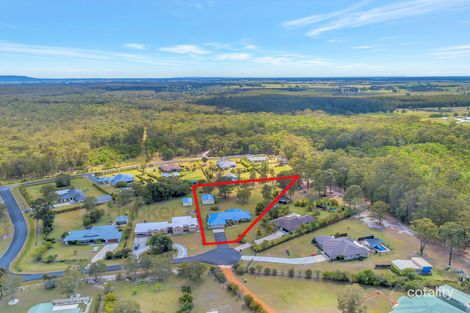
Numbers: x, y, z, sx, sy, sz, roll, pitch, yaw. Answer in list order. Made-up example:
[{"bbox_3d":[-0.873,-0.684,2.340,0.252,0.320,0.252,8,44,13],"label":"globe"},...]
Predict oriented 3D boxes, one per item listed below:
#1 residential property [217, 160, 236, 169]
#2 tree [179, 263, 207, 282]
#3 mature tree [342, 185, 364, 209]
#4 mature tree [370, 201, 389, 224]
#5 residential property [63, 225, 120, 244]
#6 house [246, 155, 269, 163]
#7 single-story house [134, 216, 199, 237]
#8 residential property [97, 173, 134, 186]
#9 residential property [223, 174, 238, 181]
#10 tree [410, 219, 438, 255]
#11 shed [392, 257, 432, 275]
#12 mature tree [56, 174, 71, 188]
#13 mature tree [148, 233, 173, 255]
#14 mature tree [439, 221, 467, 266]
[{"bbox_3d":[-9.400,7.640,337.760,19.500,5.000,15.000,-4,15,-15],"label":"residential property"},{"bbox_3d":[-20.100,54.500,148.470,13.000,7.300,13.000,0,14,0],"label":"tree"},{"bbox_3d":[77.170,27.240,204.670,12.010,15.630,12.010,0,14,0],"label":"mature tree"},{"bbox_3d":[85.250,33.100,184.300,10.060,14.160,10.060,0,14,0],"label":"mature tree"},{"bbox_3d":[-74.820,41.640,168.730,28.330,5.180,13.970,-2,14,-9],"label":"residential property"},{"bbox_3d":[23.890,1.960,327.250,21.980,5.080,14.650,-1,14,-5],"label":"house"},{"bbox_3d":[-38.680,38.980,179.140,34.190,5.270,14.650,-3,14,-11],"label":"single-story house"},{"bbox_3d":[-109.100,20.510,286.040,29.000,5.500,15.000,-8,16,-29],"label":"residential property"},{"bbox_3d":[-4.200,19.440,292.270,14.000,4.500,8.000,-4,15,-15],"label":"residential property"},{"bbox_3d":[99.000,43.520,164.880,13.000,20.500,13.000,0,14,0],"label":"tree"},{"bbox_3d":[72.700,45.330,129.800,13.000,3.300,7.800,0,14,0],"label":"shed"},{"bbox_3d":[-146.600,21.710,268.080,11.000,12.000,11.000,0,14,0],"label":"mature tree"},{"bbox_3d":[-37.290,42.990,155.890,12.010,8.790,12.010,0,14,0],"label":"mature tree"},{"bbox_3d":[97.240,40.200,141.950,11.230,21.000,11.230,0,14,0],"label":"mature tree"}]

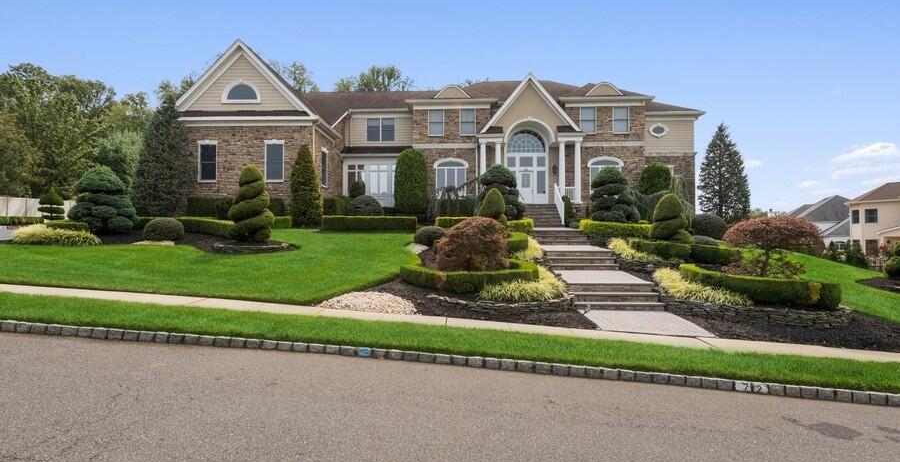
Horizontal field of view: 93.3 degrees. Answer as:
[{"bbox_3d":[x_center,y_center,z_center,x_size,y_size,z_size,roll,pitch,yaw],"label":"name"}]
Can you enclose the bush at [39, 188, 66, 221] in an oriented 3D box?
[{"bbox_3d":[-19.678,-1.235,21.000,0.960,1.830,0.960,0,0,3],"label":"bush"}]

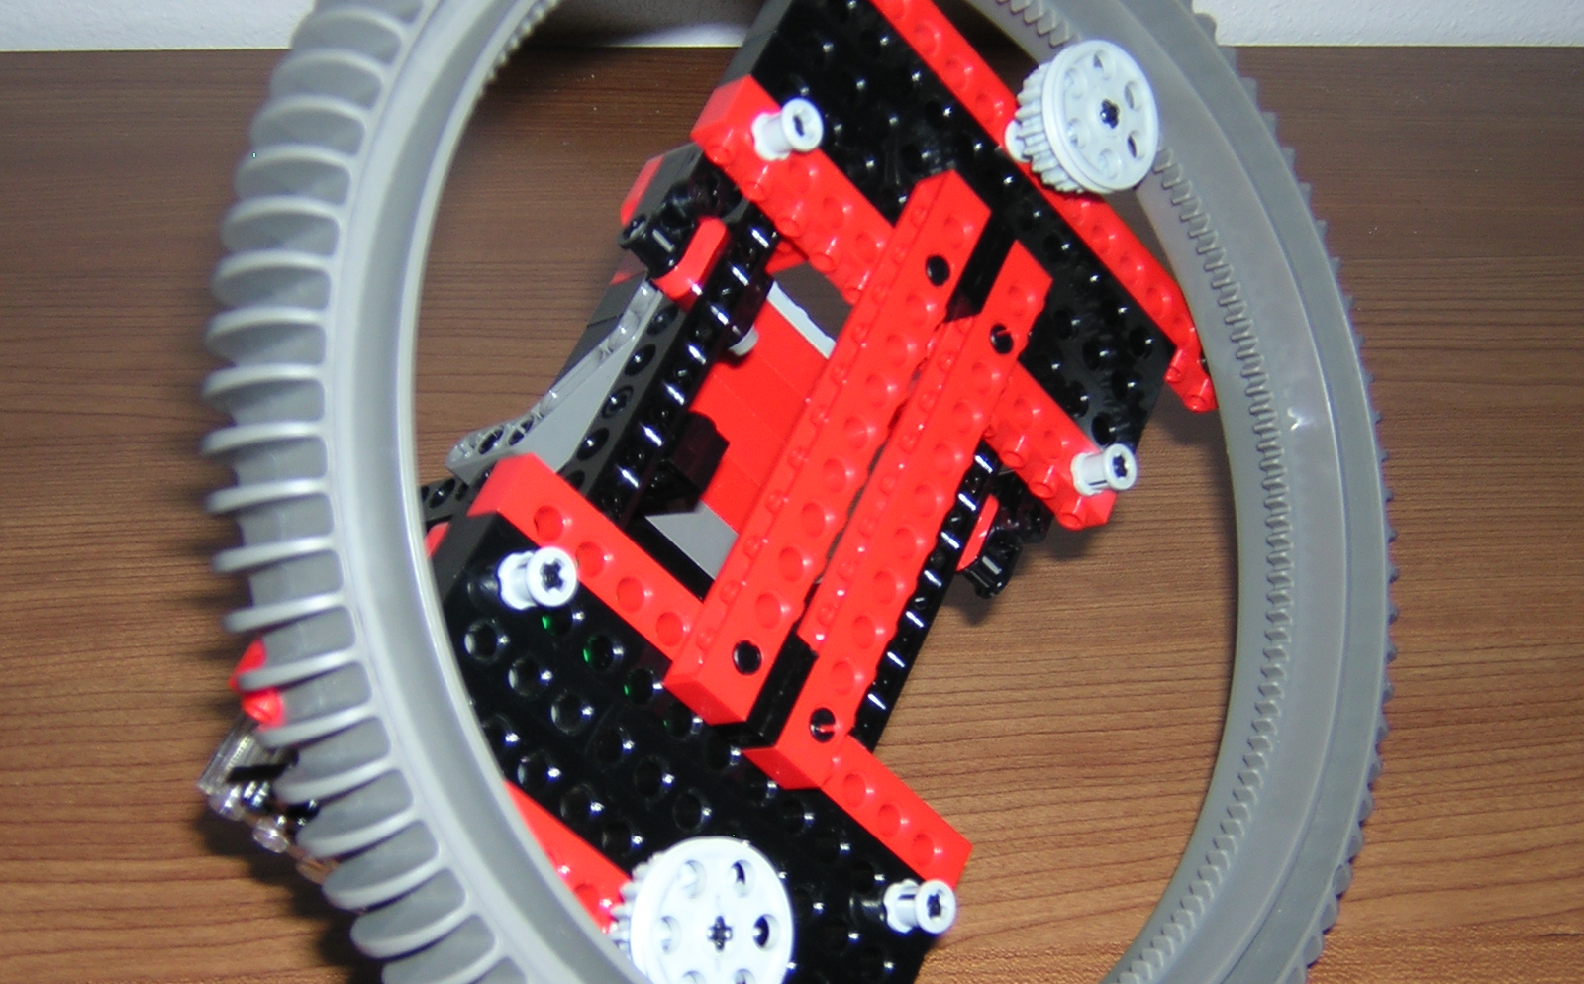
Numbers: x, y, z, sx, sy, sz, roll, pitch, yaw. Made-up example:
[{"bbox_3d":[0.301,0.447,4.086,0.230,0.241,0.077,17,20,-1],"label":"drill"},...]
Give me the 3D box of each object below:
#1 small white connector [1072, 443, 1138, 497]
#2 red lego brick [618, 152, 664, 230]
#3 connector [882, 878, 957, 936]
[{"bbox_3d":[0.050,-0.004,0.376,0.008,0.007,0.007,-11,44,48],"label":"small white connector"},{"bbox_3d":[-0.021,-0.043,0.365,0.004,0.010,0.016,-11,44,48],"label":"red lego brick"},{"bbox_3d":[0.018,0.060,0.336,0.008,0.007,0.007,-11,44,48],"label":"connector"}]

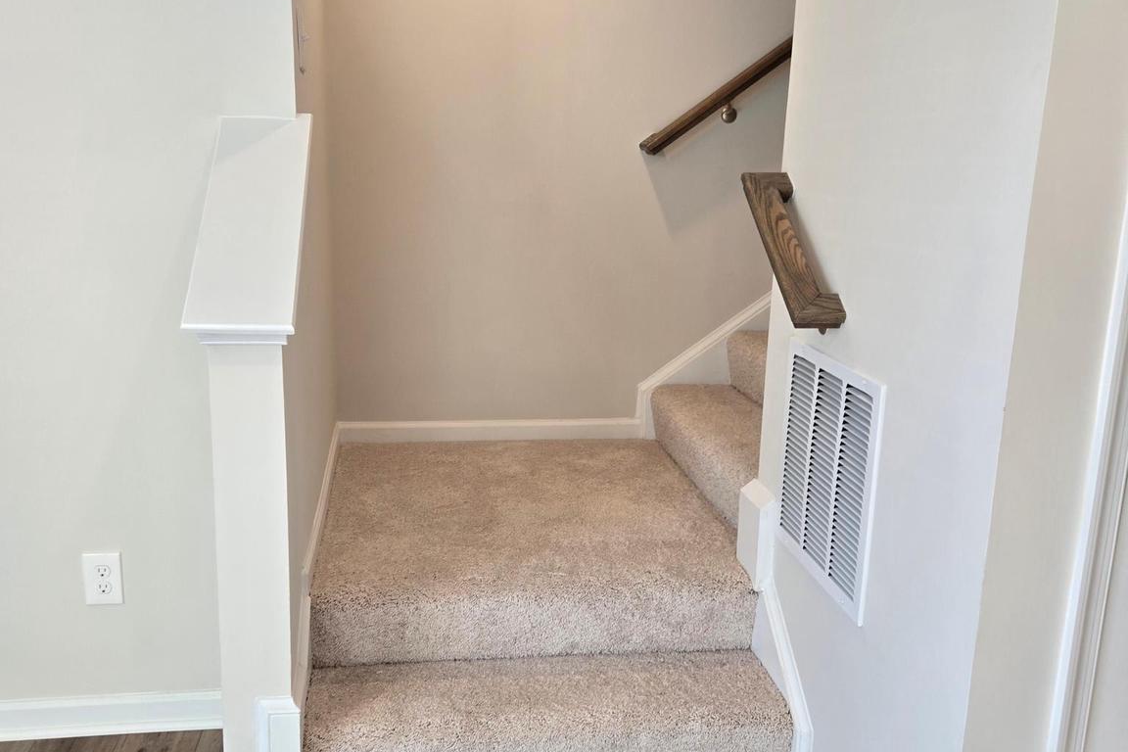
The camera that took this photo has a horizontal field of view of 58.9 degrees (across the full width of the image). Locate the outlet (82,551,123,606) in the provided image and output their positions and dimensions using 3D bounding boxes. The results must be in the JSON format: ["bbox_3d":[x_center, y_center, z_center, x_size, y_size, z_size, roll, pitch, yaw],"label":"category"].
[{"bbox_3d":[-0.984,0.433,2.135,0.074,0.118,0.009,0,12,-9],"label":"outlet"}]

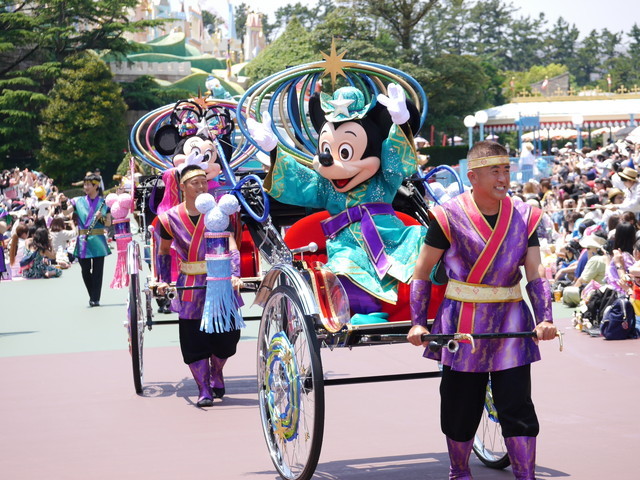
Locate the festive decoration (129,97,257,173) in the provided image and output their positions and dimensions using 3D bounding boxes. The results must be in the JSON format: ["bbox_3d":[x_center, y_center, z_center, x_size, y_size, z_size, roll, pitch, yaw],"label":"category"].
[{"bbox_3d":[-0.966,-0.815,19.800,1.030,0.610,0.450,-3,2,-2],"label":"festive decoration"}]

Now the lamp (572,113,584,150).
[{"bbox_3d":[8.612,-2.831,85.000,0.420,3.000,0.420,-3,2,0],"label":"lamp"}]

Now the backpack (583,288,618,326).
[{"bbox_3d":[2.643,0.635,24.000,0.360,0.420,0.270,-2,2,18],"label":"backpack"}]

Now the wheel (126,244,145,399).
[{"bbox_3d":[-1.390,0.595,19.350,0.140,1.140,1.080,-3,2,-2],"label":"wheel"}]

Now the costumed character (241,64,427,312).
[{"bbox_3d":[0.094,-0.195,13.650,0.930,1.270,0.800,-3,2,-5],"label":"costumed character"}]

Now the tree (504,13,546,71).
[{"bbox_3d":[14.498,-10.310,180.000,4.000,11.500,4.000,-3,2,0],"label":"tree"}]

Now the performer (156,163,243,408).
[{"bbox_3d":[-0.860,0.317,18.200,0.590,1.730,0.500,-3,2,-2],"label":"performer"}]

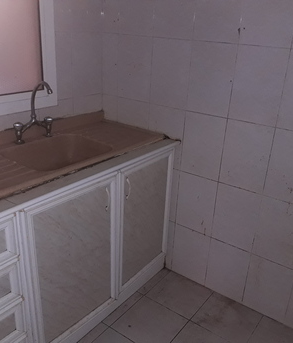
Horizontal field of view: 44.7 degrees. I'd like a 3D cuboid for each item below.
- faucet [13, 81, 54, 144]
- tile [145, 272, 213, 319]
[{"bbox_3d":[-0.524,-0.295,1.774,0.180,0.315,0.235,18,27,31],"label":"faucet"},{"bbox_3d":[0.203,0.757,2.196,0.320,0.010,0.298,18,27,31],"label":"tile"}]

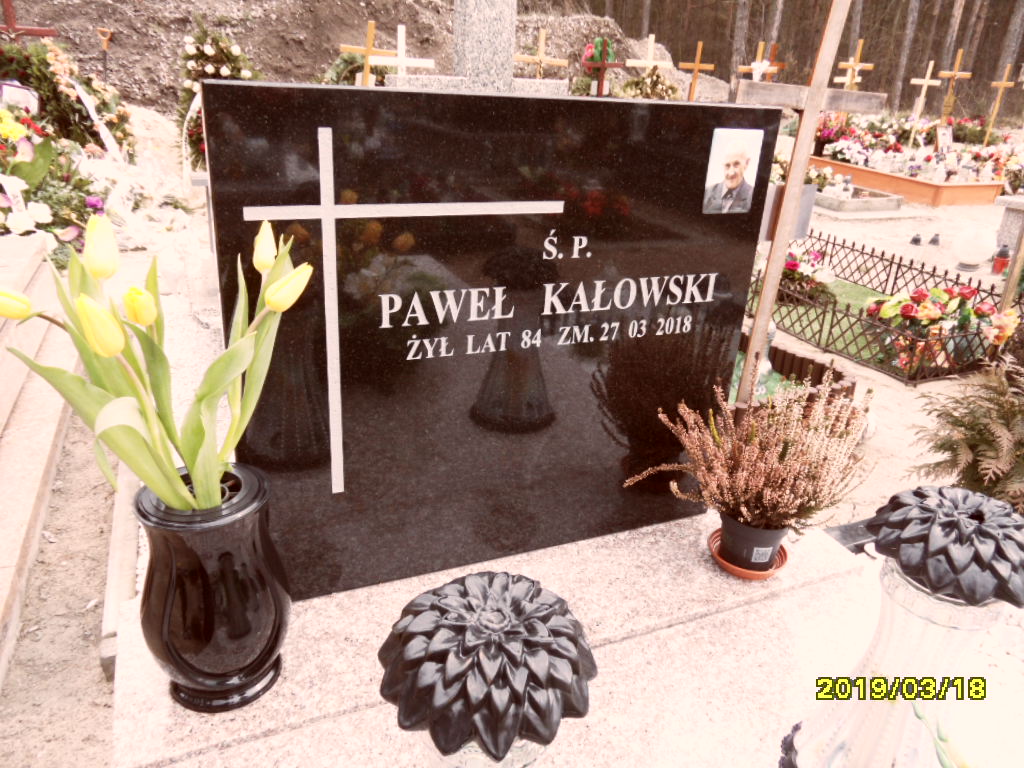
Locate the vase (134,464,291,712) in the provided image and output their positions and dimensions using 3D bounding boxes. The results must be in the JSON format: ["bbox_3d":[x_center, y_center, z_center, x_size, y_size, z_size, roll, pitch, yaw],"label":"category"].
[{"bbox_3d":[-0.363,0.250,0.875,0.171,0.270,0.171,-7,26,-23],"label":"vase"}]

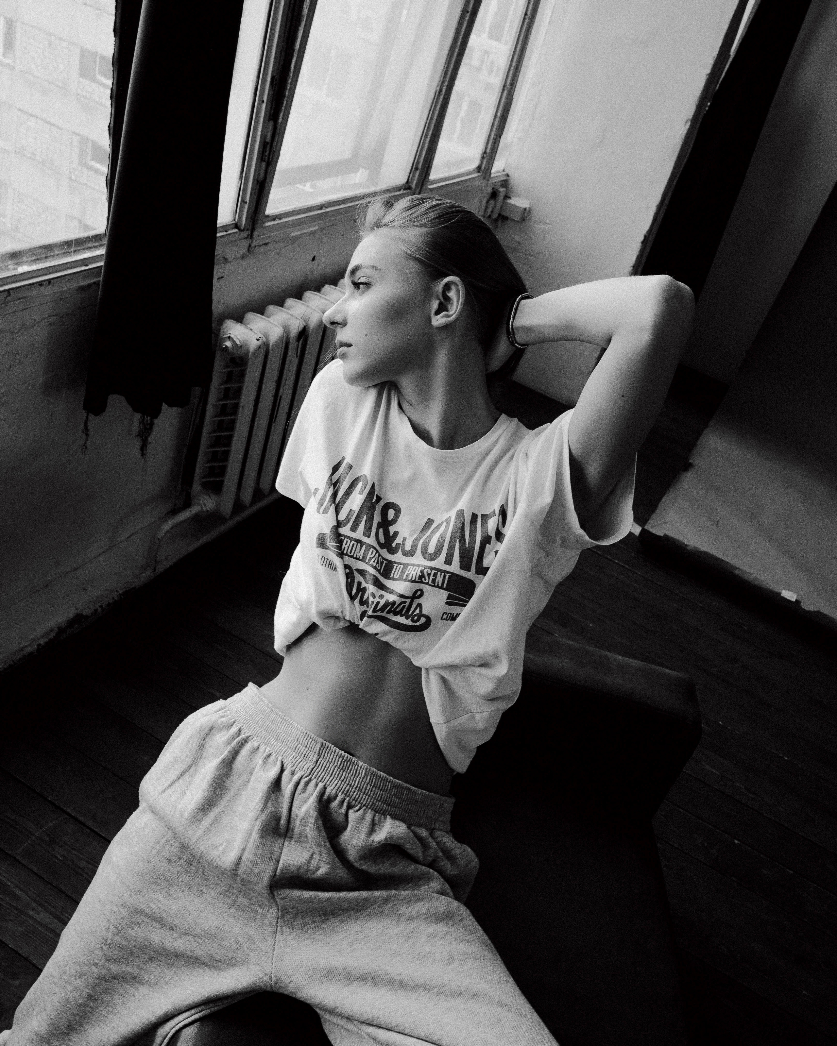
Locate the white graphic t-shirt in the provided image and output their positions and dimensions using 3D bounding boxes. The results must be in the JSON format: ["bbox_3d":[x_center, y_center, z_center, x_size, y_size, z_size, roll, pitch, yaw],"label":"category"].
[{"bbox_3d":[0.043,0.054,1.120,0.390,0.430,0.265,14,-14,20],"label":"white graphic t-shirt"}]

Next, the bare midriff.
[{"bbox_3d":[-0.062,0.215,1.070,0.225,0.150,0.165,10,-13,23],"label":"bare midriff"}]

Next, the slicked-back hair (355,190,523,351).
[{"bbox_3d":[0.029,-0.299,1.110,0.198,0.173,0.157,7,7,3],"label":"slicked-back hair"}]

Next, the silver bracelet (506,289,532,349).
[{"bbox_3d":[0.123,-0.230,1.060,0.013,0.066,0.057,-8,-5,44],"label":"silver bracelet"}]

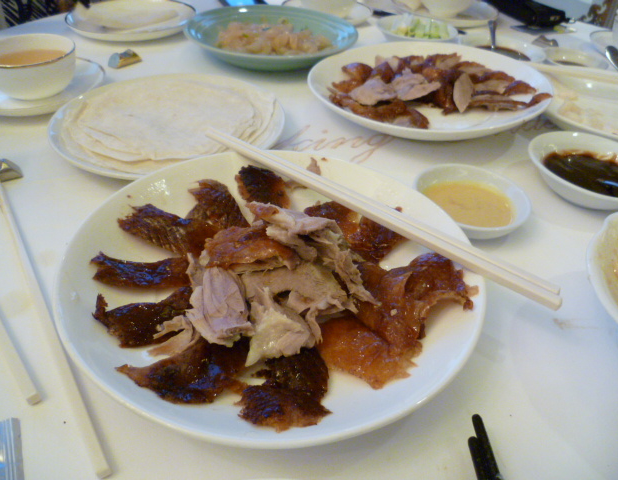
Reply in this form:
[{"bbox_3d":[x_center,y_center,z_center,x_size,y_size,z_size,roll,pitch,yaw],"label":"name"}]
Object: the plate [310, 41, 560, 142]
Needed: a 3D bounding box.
[{"bbox_3d":[0.127,-0.162,0.565,0.255,0.029,0.255,1,38,-1],"label":"plate"}]

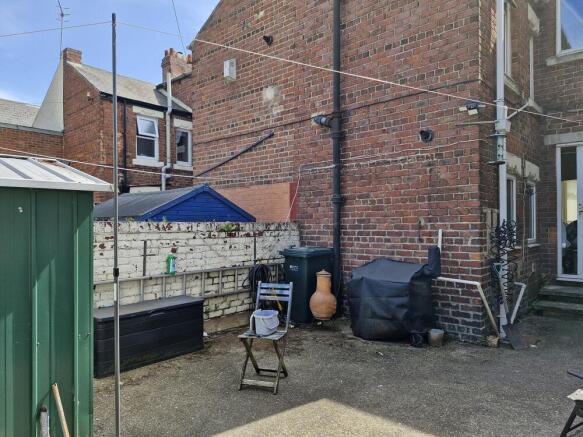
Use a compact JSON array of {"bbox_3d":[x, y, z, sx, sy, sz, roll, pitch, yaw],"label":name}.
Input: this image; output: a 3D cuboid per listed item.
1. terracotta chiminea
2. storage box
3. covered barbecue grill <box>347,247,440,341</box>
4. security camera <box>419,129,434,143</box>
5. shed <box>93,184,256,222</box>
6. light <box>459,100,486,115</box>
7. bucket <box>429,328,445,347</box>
[{"bbox_3d":[0.448,1.168,5.603,0.390,0.750,0.390,0,-1,5],"label":"terracotta chiminea"},{"bbox_3d":[-1.579,1.234,4.231,0.430,0.570,1.190,-1,-2,41],"label":"storage box"},{"bbox_3d":[1.328,0.947,4.966,1.000,1.180,0.570,-1,-2,35],"label":"covered barbecue grill"},{"bbox_3d":[1.756,-1.077,5.038,0.140,0.140,0.130,-1,-2,35],"label":"security camera"},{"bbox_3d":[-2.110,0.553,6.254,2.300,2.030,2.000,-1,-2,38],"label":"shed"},{"bbox_3d":[2.183,-1.346,4.696,0.260,0.140,0.170,-1,-2,35],"label":"light"},{"bbox_3d":[1.762,1.446,4.707,0.175,0.175,0.175,-1,-2,35],"label":"bucket"}]

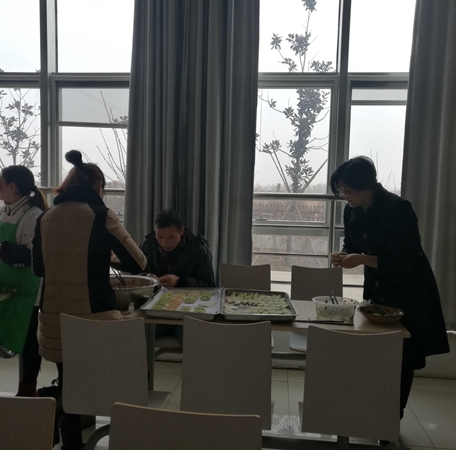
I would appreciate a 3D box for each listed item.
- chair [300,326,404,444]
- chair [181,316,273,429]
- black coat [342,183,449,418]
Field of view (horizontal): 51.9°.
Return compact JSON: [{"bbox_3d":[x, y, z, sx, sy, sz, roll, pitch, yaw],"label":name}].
[{"bbox_3d":[0.531,0.850,2.068,0.400,0.895,0.450,2,5,6],"label":"chair"},{"bbox_3d":[0.006,0.831,2.144,0.400,0.895,0.450,2,5,6],"label":"chair"},{"bbox_3d":[0.975,0.361,2.737,0.520,1.220,0.500,0,5,-16],"label":"black coat"}]

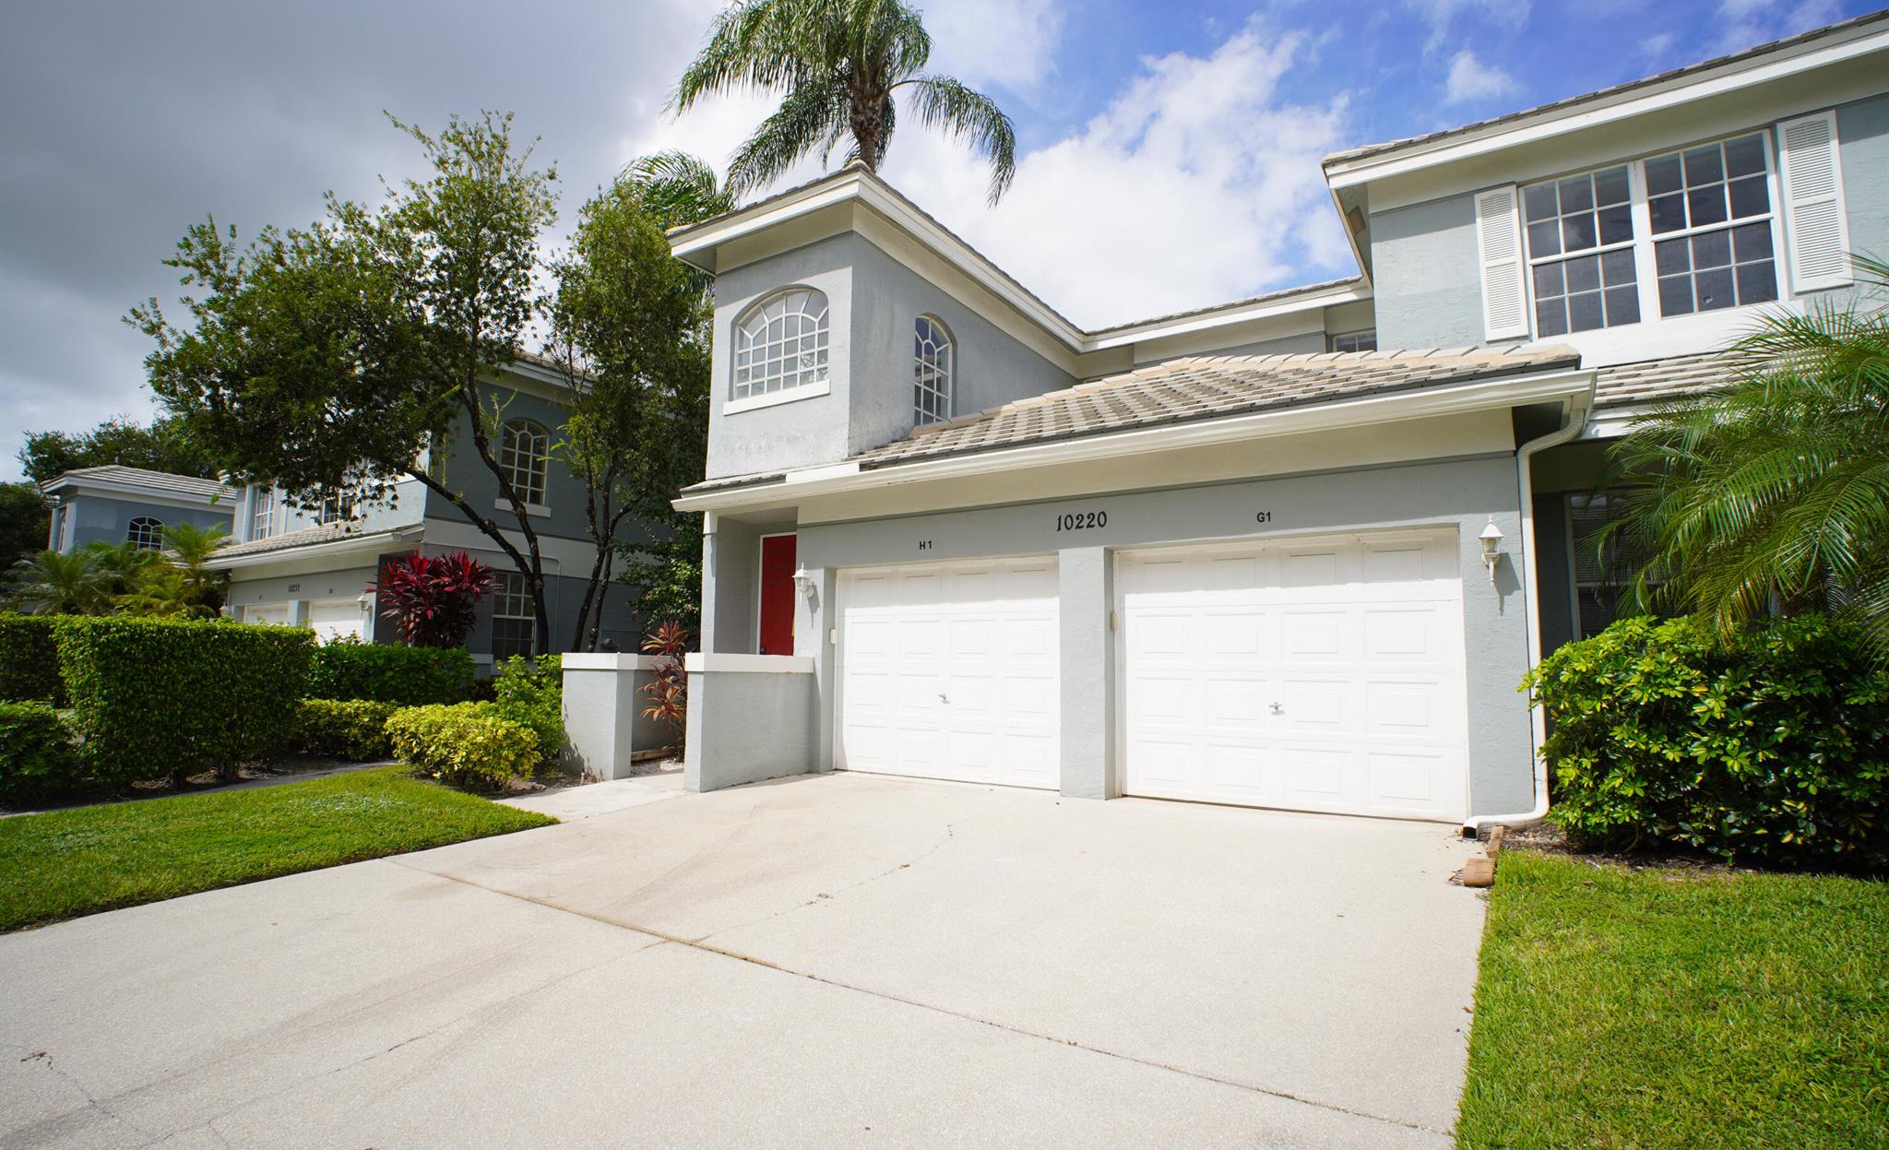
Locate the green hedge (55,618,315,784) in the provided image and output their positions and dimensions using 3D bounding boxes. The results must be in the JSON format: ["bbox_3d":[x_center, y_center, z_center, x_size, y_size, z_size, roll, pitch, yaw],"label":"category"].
[{"bbox_3d":[-6.912,1.161,7.697,1.000,1.470,1.500,-3,-7,33],"label":"green hedge"}]

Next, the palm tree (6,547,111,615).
[{"bbox_3d":[-17.445,1.037,16.556,1.800,3.220,1.800,-3,-7,33],"label":"palm tree"}]

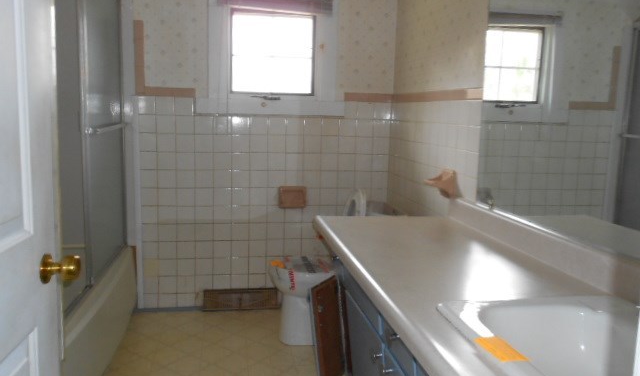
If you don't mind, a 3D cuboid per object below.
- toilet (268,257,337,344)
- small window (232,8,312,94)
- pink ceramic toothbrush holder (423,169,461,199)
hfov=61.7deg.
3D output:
[{"bbox_3d":[0.093,0.427,2.980,0.758,0.788,0.414,0,8,-10],"label":"toilet"},{"bbox_3d":[-0.280,-0.794,3.178,0.497,0.476,0.069,0,8,-10],"label":"small window"},{"bbox_3d":[0.536,-0.027,2.450,0.108,0.135,0.148,0,8,-10],"label":"pink ceramic toothbrush holder"}]

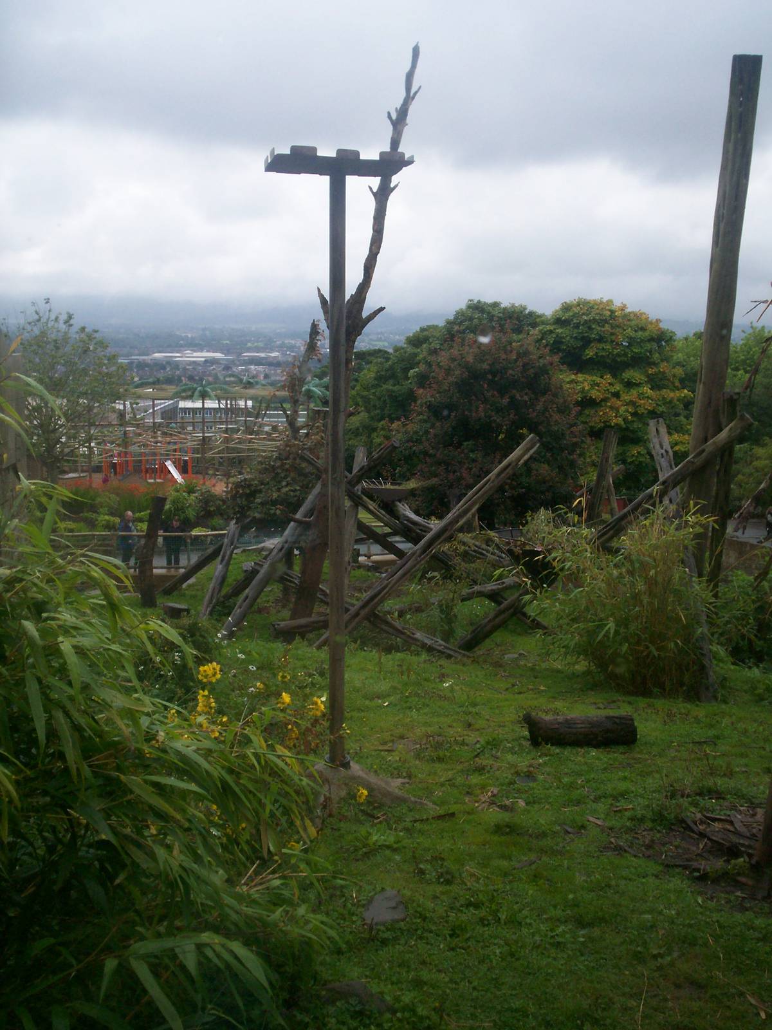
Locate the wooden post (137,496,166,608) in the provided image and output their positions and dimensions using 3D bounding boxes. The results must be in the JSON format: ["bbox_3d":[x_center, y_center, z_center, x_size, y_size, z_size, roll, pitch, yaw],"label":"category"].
[{"bbox_3d":[-4.546,0.737,21.005,0.380,2.244,0.340,9,11,-2],"label":"wooden post"}]

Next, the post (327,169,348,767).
[{"bbox_3d":[-0.389,-0.259,8.704,0.125,4.891,0.125,0,11,0],"label":"post"}]

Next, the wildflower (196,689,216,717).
[{"bbox_3d":[-1.045,1.090,6.212,0.110,0.155,0.110,0,11,0],"label":"wildflower"}]

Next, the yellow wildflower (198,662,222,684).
[{"bbox_3d":[-1.016,0.910,6.178,0.135,0.125,0.130,0,11,0],"label":"yellow wildflower"}]

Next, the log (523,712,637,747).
[{"bbox_3d":[1.804,1.966,9.991,1.040,0.280,0.280,0,11,0],"label":"log"}]

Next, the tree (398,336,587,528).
[{"bbox_3d":[3.650,-2.975,38.113,6.800,6.977,6.400,0,11,0],"label":"tree"}]

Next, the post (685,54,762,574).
[{"bbox_3d":[4.130,-1.936,13.170,0.380,7.019,0.380,2,11,0],"label":"post"}]

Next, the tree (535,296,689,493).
[{"bbox_3d":[9.329,-4.342,43.961,6.600,8.879,6.400,0,11,0],"label":"tree"}]

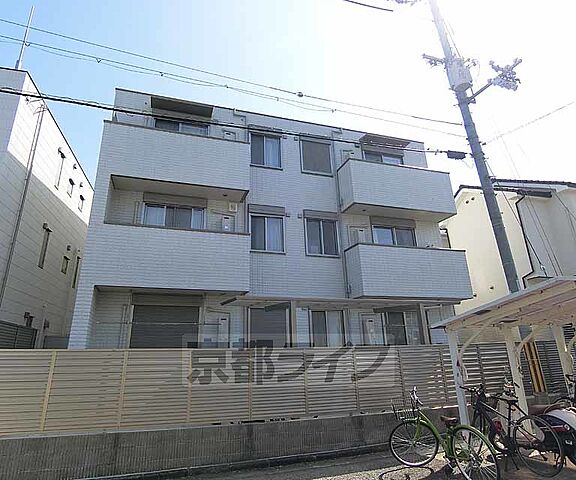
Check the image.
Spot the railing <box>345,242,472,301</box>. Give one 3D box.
[{"bbox_3d":[3.921,1.125,10.694,4.029,1.585,0.876,4,-17,-17],"label":"railing"}]

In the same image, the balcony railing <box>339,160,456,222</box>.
[{"bbox_3d":[3.833,-1.645,11.508,4.012,1.556,0.876,4,-17,-17],"label":"balcony railing"}]

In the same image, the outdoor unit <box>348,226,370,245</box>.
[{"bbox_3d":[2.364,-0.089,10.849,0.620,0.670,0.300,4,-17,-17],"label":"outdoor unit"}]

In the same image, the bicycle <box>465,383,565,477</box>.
[{"bbox_3d":[3.139,2.700,4.864,0.570,1.020,1.670,4,-17,-17],"label":"bicycle"}]

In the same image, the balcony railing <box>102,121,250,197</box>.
[{"bbox_3d":[-3.100,-2.150,9.417,3.927,1.556,0.850,4,-17,-17],"label":"balcony railing"}]

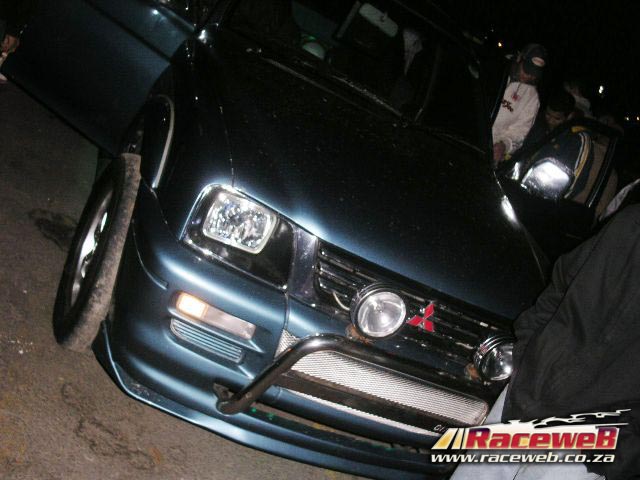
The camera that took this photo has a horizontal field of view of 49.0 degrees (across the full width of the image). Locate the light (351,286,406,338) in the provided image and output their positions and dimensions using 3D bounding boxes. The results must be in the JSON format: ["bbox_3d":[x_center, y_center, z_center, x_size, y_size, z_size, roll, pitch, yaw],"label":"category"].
[{"bbox_3d":[0.161,0.190,1.971,0.150,0.150,0.090,21,16,-22],"label":"light"}]

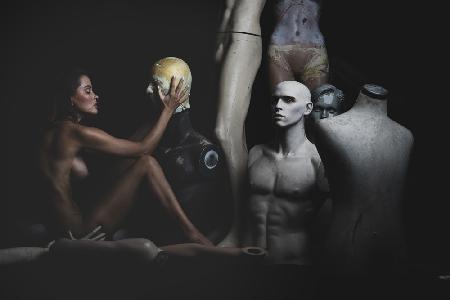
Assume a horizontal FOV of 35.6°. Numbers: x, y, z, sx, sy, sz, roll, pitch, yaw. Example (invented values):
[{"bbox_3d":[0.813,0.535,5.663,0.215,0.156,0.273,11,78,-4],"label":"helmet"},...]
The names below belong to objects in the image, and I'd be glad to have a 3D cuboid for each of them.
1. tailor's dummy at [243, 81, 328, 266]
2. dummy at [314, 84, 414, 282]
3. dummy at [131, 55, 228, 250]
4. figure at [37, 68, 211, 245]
[{"bbox_3d":[0.279,0.117,3.300,0.410,0.880,0.270,3,7,28],"label":"tailor's dummy"},{"bbox_3d":[0.600,0.152,3.050,0.430,0.870,0.270,2,6,22],"label":"dummy"},{"bbox_3d":[-0.224,0.014,3.500,0.300,0.940,0.470,-6,8,-43],"label":"dummy"},{"bbox_3d":[-0.481,0.042,3.400,0.830,0.870,0.450,-1,6,-7],"label":"figure"}]

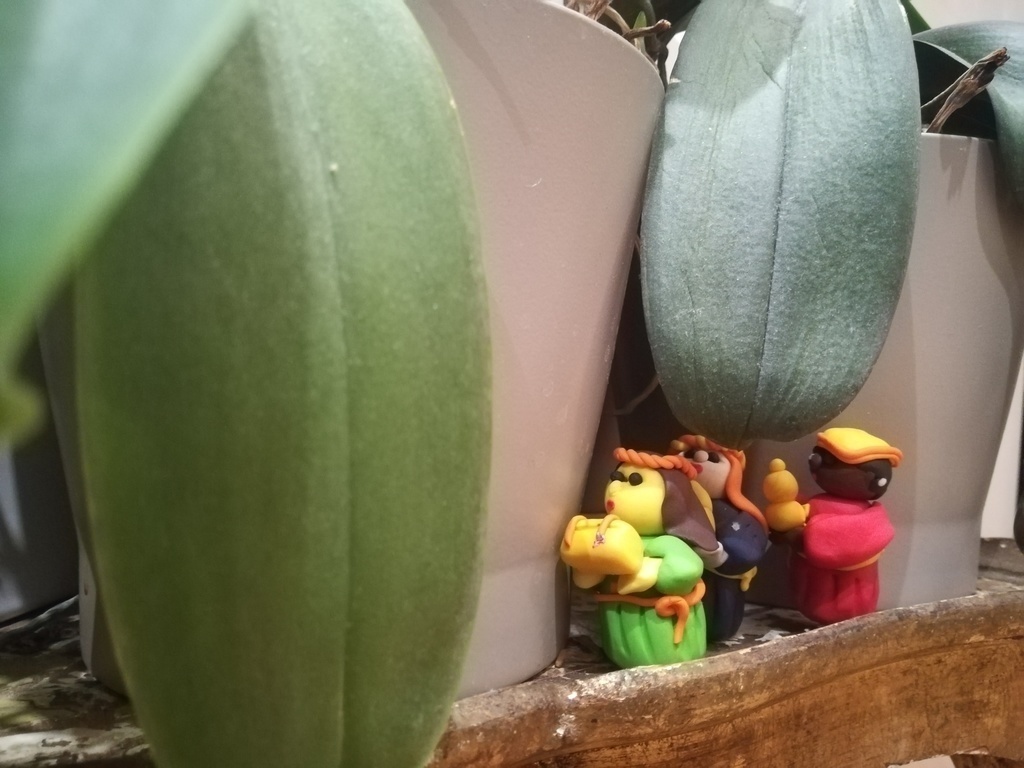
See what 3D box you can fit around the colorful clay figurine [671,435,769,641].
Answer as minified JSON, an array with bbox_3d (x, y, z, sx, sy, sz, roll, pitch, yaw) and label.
[{"bbox_3d":[0.047,0.036,0.184,0.030,0.047,0.027,2,1,26],"label":"colorful clay figurine"}]

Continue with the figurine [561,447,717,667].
[{"bbox_3d":[0.029,0.036,0.168,0.029,0.046,0.028,1,1,-30],"label":"figurine"}]

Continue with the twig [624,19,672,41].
[{"bbox_3d":[0.028,-0.073,0.159,0.013,0.005,0.006,2,1,0],"label":"twig"}]

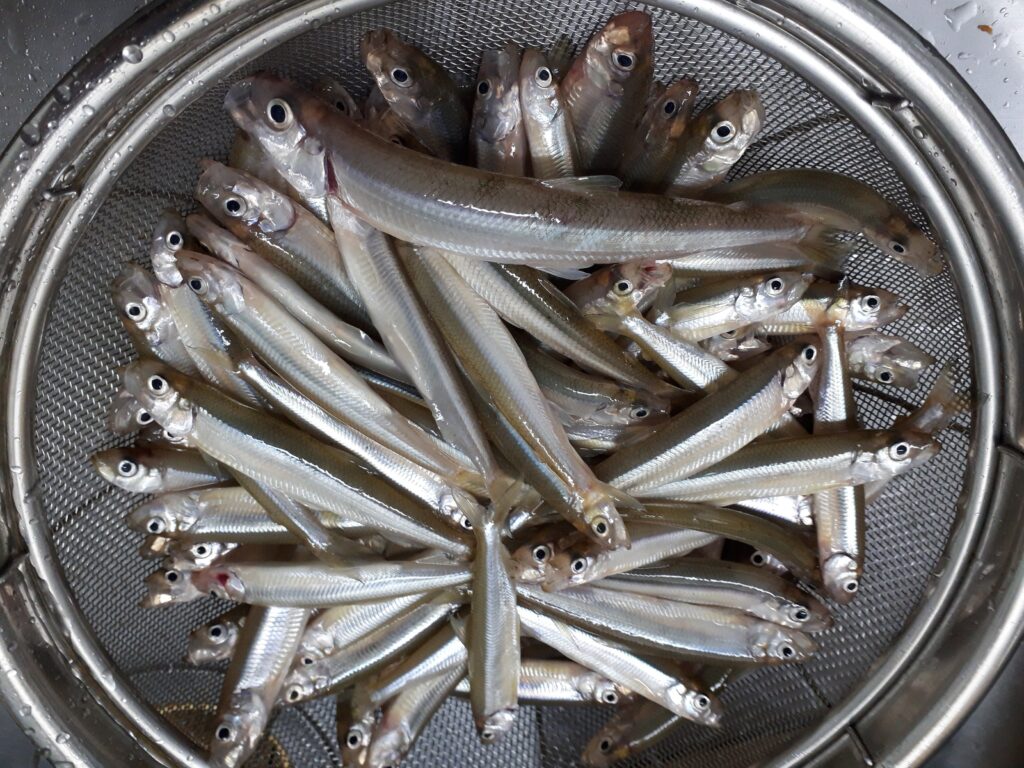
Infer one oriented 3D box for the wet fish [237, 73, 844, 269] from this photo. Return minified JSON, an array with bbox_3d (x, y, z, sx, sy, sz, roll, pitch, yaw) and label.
[{"bbox_3d":[0.014,-0.045,0.206,0.159,0.019,0.030,11,106,-11],"label":"wet fish"}]

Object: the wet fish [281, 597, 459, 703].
[{"bbox_3d":[-0.039,0.078,0.237,0.067,0.007,0.011,-27,73,-9],"label":"wet fish"}]

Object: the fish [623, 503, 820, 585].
[{"bbox_3d":[0.052,0.049,0.238,0.087,0.011,0.015,16,140,2],"label":"fish"}]

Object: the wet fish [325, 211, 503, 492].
[{"bbox_3d":[-0.024,-0.009,0.209,0.016,0.011,0.113,-22,114,9],"label":"wet fish"}]

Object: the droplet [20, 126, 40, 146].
[{"bbox_3d":[-0.090,-0.047,0.150,0.004,0.002,0.004,0,90,16],"label":"droplet"}]

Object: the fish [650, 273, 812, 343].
[{"bbox_3d":[0.042,-0.016,0.241,0.093,0.013,0.017,-13,105,11],"label":"fish"}]

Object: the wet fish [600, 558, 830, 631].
[{"bbox_3d":[0.060,0.073,0.272,0.097,0.013,0.017,9,124,-2],"label":"wet fish"}]

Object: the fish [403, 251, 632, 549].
[{"bbox_3d":[0.001,0.000,0.215,0.016,0.013,0.128,-47,114,-28],"label":"fish"}]

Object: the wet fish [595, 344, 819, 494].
[{"bbox_3d":[0.052,0.018,0.251,0.096,0.013,0.018,-36,121,18],"label":"wet fish"}]

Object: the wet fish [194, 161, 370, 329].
[{"bbox_3d":[-0.040,-0.020,0.229,0.112,0.015,0.021,44,69,-28],"label":"wet fish"}]

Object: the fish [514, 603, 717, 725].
[{"bbox_3d":[0.026,0.081,0.241,0.086,0.009,0.014,30,90,0],"label":"fish"}]

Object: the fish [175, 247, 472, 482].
[{"bbox_3d":[-0.043,0.001,0.213,0.106,0.011,0.014,41,81,-24],"label":"fish"}]

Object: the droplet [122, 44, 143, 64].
[{"bbox_3d":[-0.068,-0.059,0.144,0.004,0.002,0.004,0,107,-1],"label":"droplet"}]

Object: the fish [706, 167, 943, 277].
[{"bbox_3d":[0.068,-0.041,0.195,0.073,0.010,0.015,13,140,8],"label":"fish"}]

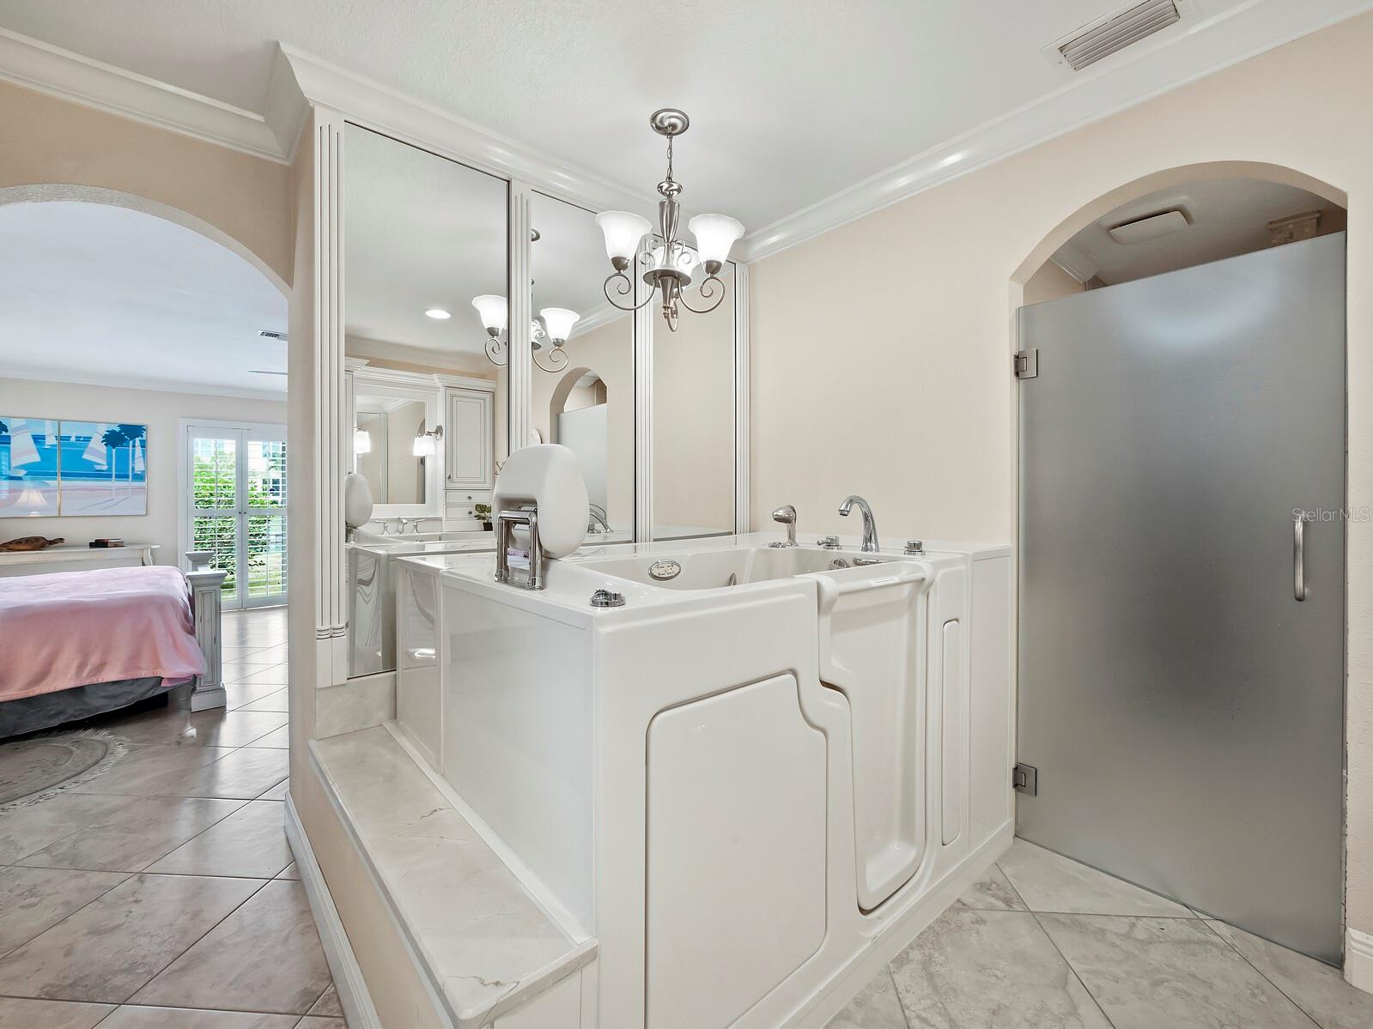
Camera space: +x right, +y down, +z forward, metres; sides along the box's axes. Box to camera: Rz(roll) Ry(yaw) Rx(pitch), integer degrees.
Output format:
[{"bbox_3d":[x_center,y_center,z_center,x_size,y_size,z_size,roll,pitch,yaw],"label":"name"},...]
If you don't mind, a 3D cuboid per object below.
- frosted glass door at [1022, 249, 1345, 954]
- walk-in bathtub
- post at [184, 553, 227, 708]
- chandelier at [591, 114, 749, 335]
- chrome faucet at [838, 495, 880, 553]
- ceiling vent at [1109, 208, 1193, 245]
[{"bbox_3d":[1.412,0.107,1.695,0.127,2.135,0.748,-1,2,-42],"label":"frosted glass door"},{"bbox_3d":[0.121,0.645,1.781,1.691,1.056,1.125,-1,2,-42],"label":"walk-in bathtub"},{"bbox_3d":[-2.849,0.734,3.308,0.178,0.814,0.178,-1,2,-42],"label":"post"},{"bbox_3d":[-0.056,-0.981,1.878,0.478,0.667,0.458,0,1,-2],"label":"chandelier"},{"bbox_3d":[0.549,0.033,1.767,0.214,0.188,0.059,-1,2,-42],"label":"chrome faucet"},{"bbox_3d":[2.146,-1.315,2.574,0.255,0.041,0.244,-1,2,-42],"label":"ceiling vent"}]

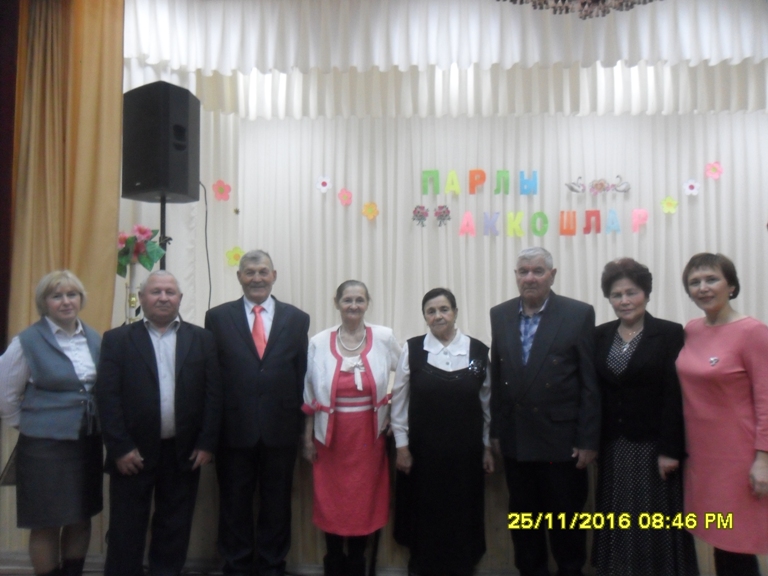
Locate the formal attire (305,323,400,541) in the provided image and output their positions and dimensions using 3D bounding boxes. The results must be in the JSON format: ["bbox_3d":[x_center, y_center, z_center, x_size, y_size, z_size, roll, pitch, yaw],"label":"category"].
[{"bbox_3d":[-0.155,0.672,2.890,0.465,0.990,0.290,0,-2,-2],"label":"formal attire"}]

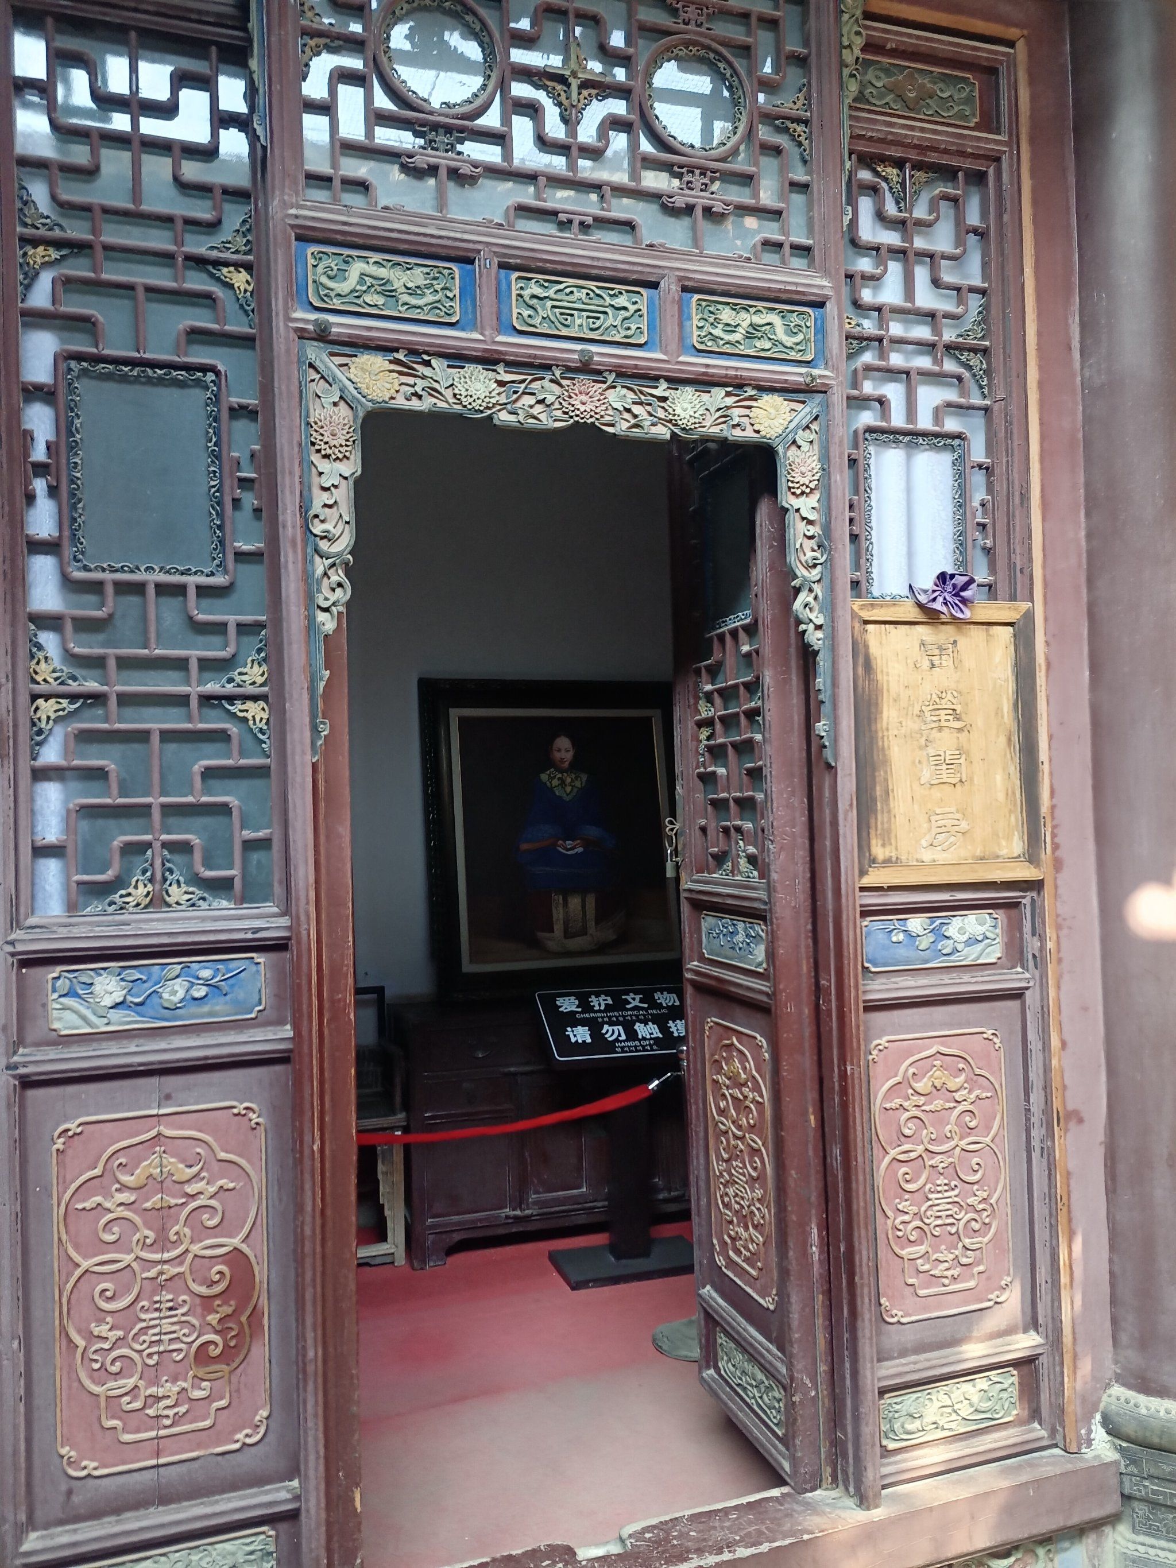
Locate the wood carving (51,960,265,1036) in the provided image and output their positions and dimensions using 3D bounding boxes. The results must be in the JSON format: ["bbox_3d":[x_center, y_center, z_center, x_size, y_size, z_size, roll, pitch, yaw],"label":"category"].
[{"bbox_3d":[-0.695,0.340,1.912,0.333,0.108,0.031,-1,-2,-18],"label":"wood carving"}]

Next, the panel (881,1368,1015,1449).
[{"bbox_3d":[0.718,1.240,2.341,0.317,0.106,0.031,-1,-2,-18],"label":"panel"}]

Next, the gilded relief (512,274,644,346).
[{"bbox_3d":[-0.017,-0.913,2.279,0.276,0.109,0.030,-1,-1,-19],"label":"gilded relief"}]

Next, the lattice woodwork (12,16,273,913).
[{"bbox_3d":[-0.729,-0.524,1.937,0.375,1.461,0.041,-1,-2,-18],"label":"lattice woodwork"}]

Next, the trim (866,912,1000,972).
[{"bbox_3d":[0.741,0.337,2.541,0.349,0.109,0.030,-1,-1,-19],"label":"trim"}]

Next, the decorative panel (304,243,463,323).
[{"bbox_3d":[-0.372,-0.906,2.154,0.275,0.104,0.030,-1,-1,-19],"label":"decorative panel"}]

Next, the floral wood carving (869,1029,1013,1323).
[{"bbox_3d":[0.759,0.836,2.537,0.334,0.596,0.030,-1,-1,-19],"label":"floral wood carving"}]

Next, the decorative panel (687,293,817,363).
[{"bbox_3d":[0.336,-0.923,2.402,0.270,0.106,0.030,-1,-1,-19],"label":"decorative panel"}]

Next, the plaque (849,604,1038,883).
[{"bbox_3d":[0.721,-0.082,2.355,0.415,0.556,0.041,-1,-2,-18],"label":"plaque"}]

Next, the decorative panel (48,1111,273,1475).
[{"bbox_3d":[-0.683,0.804,1.896,0.316,0.554,0.031,-1,-2,-18],"label":"decorative panel"}]

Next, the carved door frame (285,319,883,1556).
[{"bbox_3d":[0.003,0.294,2.161,1.062,2.187,0.133,-1,-2,-18],"label":"carved door frame"}]

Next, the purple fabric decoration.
[{"bbox_3d":[0.707,-0.372,2.336,0.142,0.090,0.061,-1,-2,-18],"label":"purple fabric decoration"}]

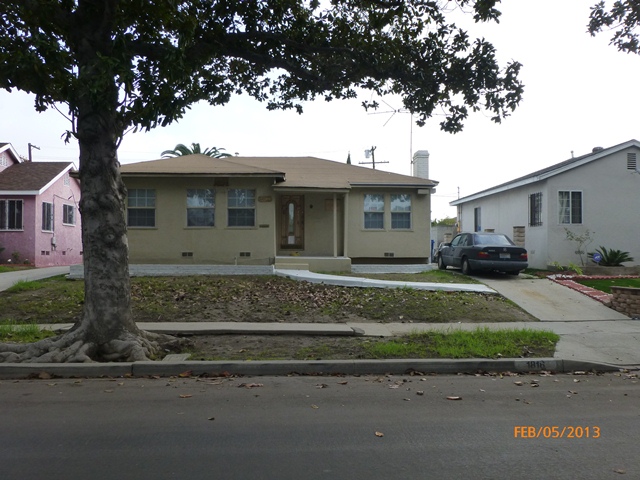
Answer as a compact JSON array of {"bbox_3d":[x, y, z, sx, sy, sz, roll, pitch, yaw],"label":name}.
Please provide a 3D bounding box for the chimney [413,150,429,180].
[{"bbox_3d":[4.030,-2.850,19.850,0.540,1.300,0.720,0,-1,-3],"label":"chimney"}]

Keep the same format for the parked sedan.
[{"bbox_3d":[5.500,0.450,17.650,1.760,1.430,4.740,0,-1,-3],"label":"parked sedan"}]

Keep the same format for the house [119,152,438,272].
[{"bbox_3d":[-2.000,-1.240,20.600,11.800,4.650,10.200,0,-1,-3],"label":"house"}]

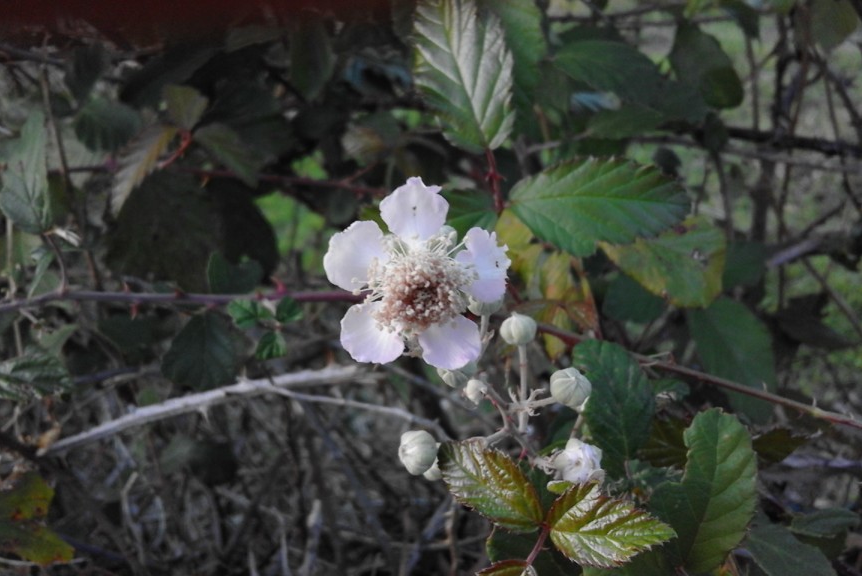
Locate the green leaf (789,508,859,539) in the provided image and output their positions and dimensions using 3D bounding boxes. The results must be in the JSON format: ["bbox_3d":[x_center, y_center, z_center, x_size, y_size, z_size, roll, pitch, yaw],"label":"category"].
[{"bbox_3d":[0.135,0.081,0.275,0.024,0.006,0.013,0,49,0],"label":"green leaf"}]

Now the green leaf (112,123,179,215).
[{"bbox_3d":[-0.125,-0.052,0.350,0.018,0.012,0.051,36,65,-4],"label":"green leaf"}]

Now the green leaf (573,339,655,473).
[{"bbox_3d":[0.043,0.028,0.190,0.018,0.031,0.007,-8,-6,5],"label":"green leaf"}]

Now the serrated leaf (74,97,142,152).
[{"bbox_3d":[-0.153,-0.077,0.380,0.032,0.029,0.012,2,-24,-5],"label":"serrated leaf"}]

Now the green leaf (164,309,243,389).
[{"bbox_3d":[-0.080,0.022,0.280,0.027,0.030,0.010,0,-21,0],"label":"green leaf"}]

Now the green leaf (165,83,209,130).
[{"bbox_3d":[-0.110,-0.082,0.360,0.020,0.022,0.012,4,-18,-5],"label":"green leaf"}]

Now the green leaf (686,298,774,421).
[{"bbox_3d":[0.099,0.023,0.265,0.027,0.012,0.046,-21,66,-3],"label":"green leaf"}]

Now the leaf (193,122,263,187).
[{"bbox_3d":[-0.079,-0.052,0.310,0.016,0.031,0.008,-50,0,-16],"label":"leaf"}]

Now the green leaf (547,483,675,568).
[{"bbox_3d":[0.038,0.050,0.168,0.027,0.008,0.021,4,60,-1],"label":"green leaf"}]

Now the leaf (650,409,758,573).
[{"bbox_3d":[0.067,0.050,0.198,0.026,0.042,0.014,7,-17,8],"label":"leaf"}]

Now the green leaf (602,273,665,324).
[{"bbox_3d":[0.074,0.003,0.290,0.024,0.022,0.006,0,-6,0],"label":"green leaf"}]

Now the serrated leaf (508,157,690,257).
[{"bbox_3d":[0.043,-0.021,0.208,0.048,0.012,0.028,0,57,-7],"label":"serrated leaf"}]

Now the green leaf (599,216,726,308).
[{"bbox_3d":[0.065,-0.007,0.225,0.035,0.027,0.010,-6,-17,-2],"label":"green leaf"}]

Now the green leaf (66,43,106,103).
[{"bbox_3d":[-0.172,-0.107,0.400,0.022,0.032,0.012,11,-21,-15],"label":"green leaf"}]

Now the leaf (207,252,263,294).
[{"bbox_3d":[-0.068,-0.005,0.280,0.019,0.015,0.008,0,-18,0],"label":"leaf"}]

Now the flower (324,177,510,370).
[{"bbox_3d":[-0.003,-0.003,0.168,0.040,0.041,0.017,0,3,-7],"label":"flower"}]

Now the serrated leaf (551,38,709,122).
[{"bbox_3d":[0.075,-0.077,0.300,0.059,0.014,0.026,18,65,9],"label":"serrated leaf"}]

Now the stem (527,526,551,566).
[{"bbox_3d":[0.021,0.050,0.157,0.002,0.009,0.002,26,-12,0],"label":"stem"}]

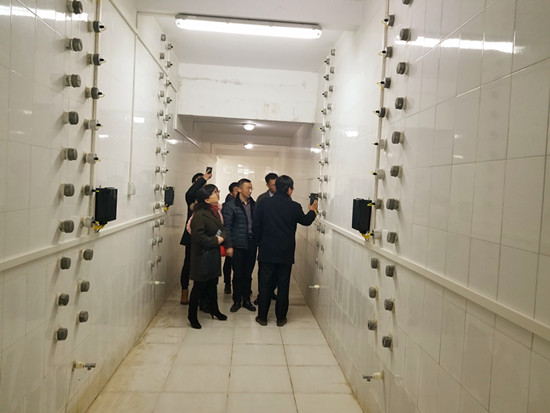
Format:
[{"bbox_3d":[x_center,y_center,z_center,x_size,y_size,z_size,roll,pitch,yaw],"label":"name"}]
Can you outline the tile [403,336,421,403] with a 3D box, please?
[{"bbox_3d":[0.720,0.845,2.171,0.010,0.298,0.192,3,3,-4],"label":"tile"}]

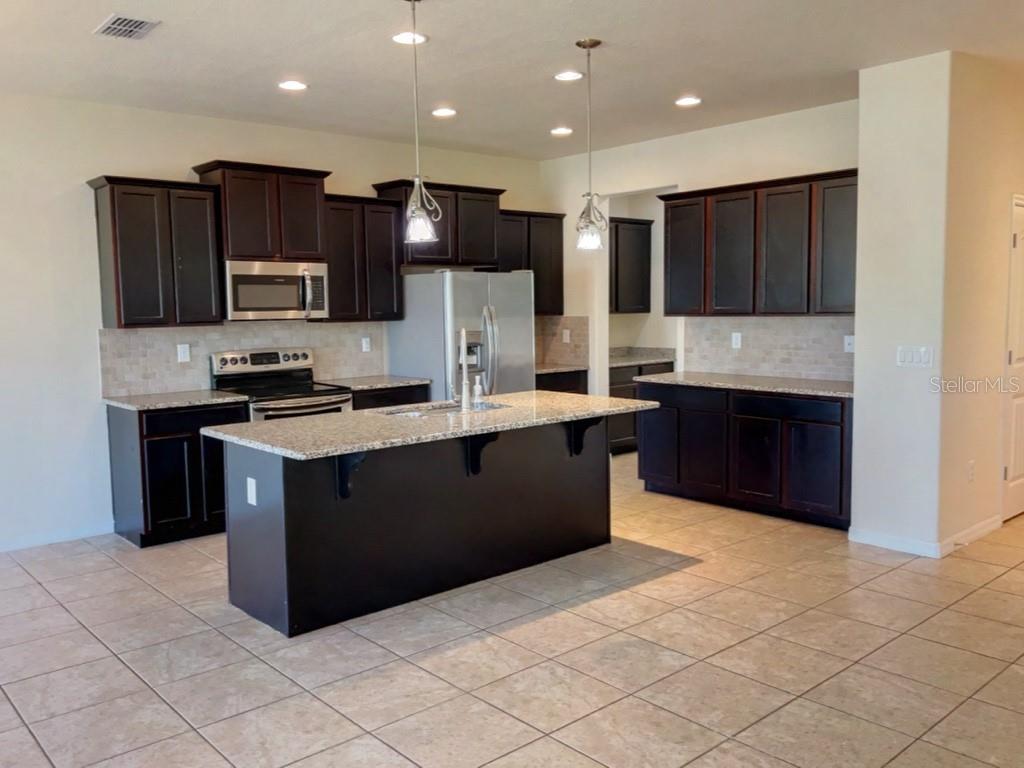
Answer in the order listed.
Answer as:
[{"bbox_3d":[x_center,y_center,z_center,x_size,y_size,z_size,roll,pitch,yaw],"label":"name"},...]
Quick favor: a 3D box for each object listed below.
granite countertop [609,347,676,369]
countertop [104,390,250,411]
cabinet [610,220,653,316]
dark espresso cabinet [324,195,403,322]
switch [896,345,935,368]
[{"bbox_3d":[1.037,-0.263,8.557,1.155,0.144,0.640,-6,7,-41],"label":"granite countertop"},{"bbox_3d":[-2.232,0.111,5.701,0.725,0.040,0.648,-6,7,-41],"label":"countertop"},{"bbox_3d":[0.956,-1.146,8.534,1.110,0.910,0.350,-5,7,-42],"label":"cabinet"},{"bbox_3d":[-1.209,-0.944,6.585,0.690,0.911,0.360,-5,7,-42],"label":"dark espresso cabinet"},{"bbox_3d":[2.319,-0.152,4.935,0.010,0.117,0.206,-6,7,-41],"label":"switch"}]

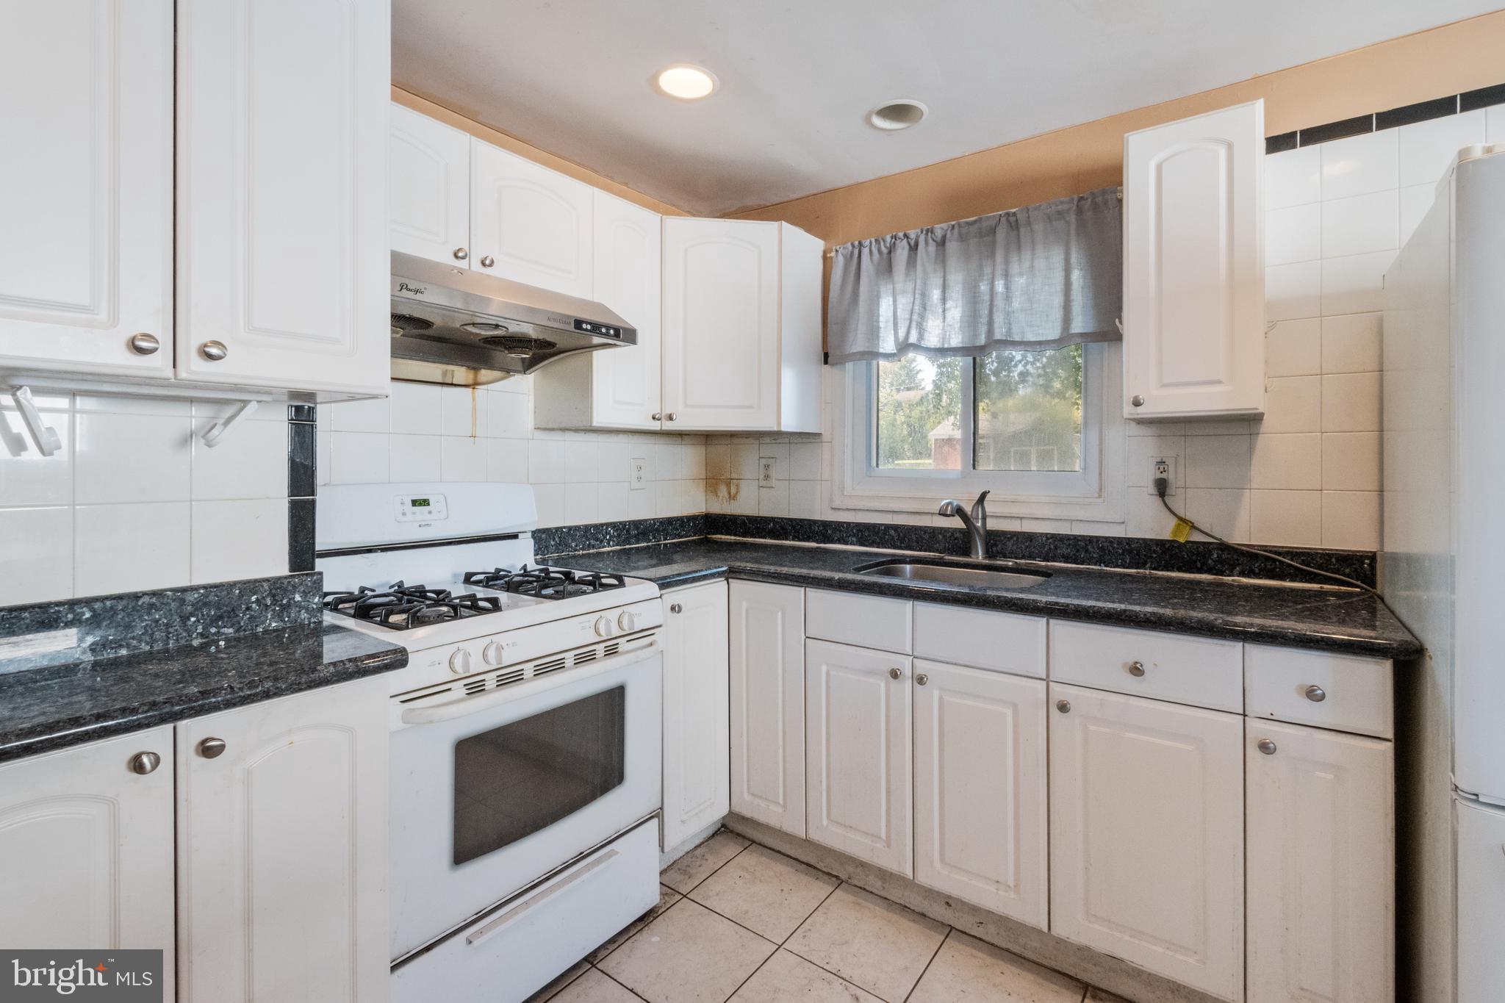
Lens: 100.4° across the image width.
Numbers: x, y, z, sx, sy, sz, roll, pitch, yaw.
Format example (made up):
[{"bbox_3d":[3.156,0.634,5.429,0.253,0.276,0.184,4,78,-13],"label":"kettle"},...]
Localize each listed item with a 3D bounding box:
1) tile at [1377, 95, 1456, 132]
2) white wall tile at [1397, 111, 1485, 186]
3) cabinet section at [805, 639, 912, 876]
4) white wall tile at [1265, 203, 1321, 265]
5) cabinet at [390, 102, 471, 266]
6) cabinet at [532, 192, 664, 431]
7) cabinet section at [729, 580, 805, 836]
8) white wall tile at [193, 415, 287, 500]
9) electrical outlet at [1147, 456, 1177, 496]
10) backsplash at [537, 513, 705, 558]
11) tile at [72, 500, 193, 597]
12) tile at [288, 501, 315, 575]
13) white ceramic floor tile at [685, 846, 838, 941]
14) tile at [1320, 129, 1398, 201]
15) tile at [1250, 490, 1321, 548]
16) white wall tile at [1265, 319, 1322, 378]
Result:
[{"bbox_3d":[1.655,-0.966,1.565,0.149,0.048,0.009,2,3,36],"label":"tile"},{"bbox_3d":[1.691,-0.867,1.540,0.152,0.152,0.009,2,3,36],"label":"white wall tile"},{"bbox_3d":[0.445,0.697,1.981,0.330,0.595,0.550,1,2,35],"label":"cabinet section"},{"bbox_3d":[1.451,-0.719,1.710,0.152,0.152,0.009,2,3,36],"label":"white wall tile"},{"bbox_3d":[-1.010,-0.809,1.659,0.330,0.367,0.375,2,3,38],"label":"cabinet"},{"bbox_3d":[-0.550,-0.646,2.253,0.330,0.764,0.303,2,3,38],"label":"cabinet"},{"bbox_3d":[0.202,0.616,2.156,0.280,0.755,0.550,1,2,35],"label":"cabinet section"},{"bbox_3d":[-1.021,-0.087,1.245,0.010,0.152,0.152,1,2,33],"label":"white wall tile"},{"bbox_3d":[1.254,-0.077,1.919,0.072,0.117,0.012,2,3,35],"label":"electrical outlet"},{"bbox_3d":[-0.502,0.131,2.606,0.025,0.104,0.910,2,3,38],"label":"backsplash"},{"bbox_3d":[-1.106,0.082,1.119,0.010,0.152,0.152,1,2,33],"label":"tile"},{"bbox_3d":[-0.963,0.074,1.339,0.010,0.152,0.050,1,2,33],"label":"tile"},{"bbox_3d":[0.036,1.068,1.737,0.305,0.009,0.305,2,3,36],"label":"white ceramic floor tile"},{"bbox_3d":[1.590,-0.880,1.642,0.147,0.150,0.010,2,3,35],"label":"tile"},{"bbox_3d":[1.512,0.048,1.778,0.152,0.152,0.010,1,2,33],"label":"tile"},{"bbox_3d":[1.486,-0.426,1.739,0.143,0.153,0.010,2,3,35],"label":"white wall tile"}]

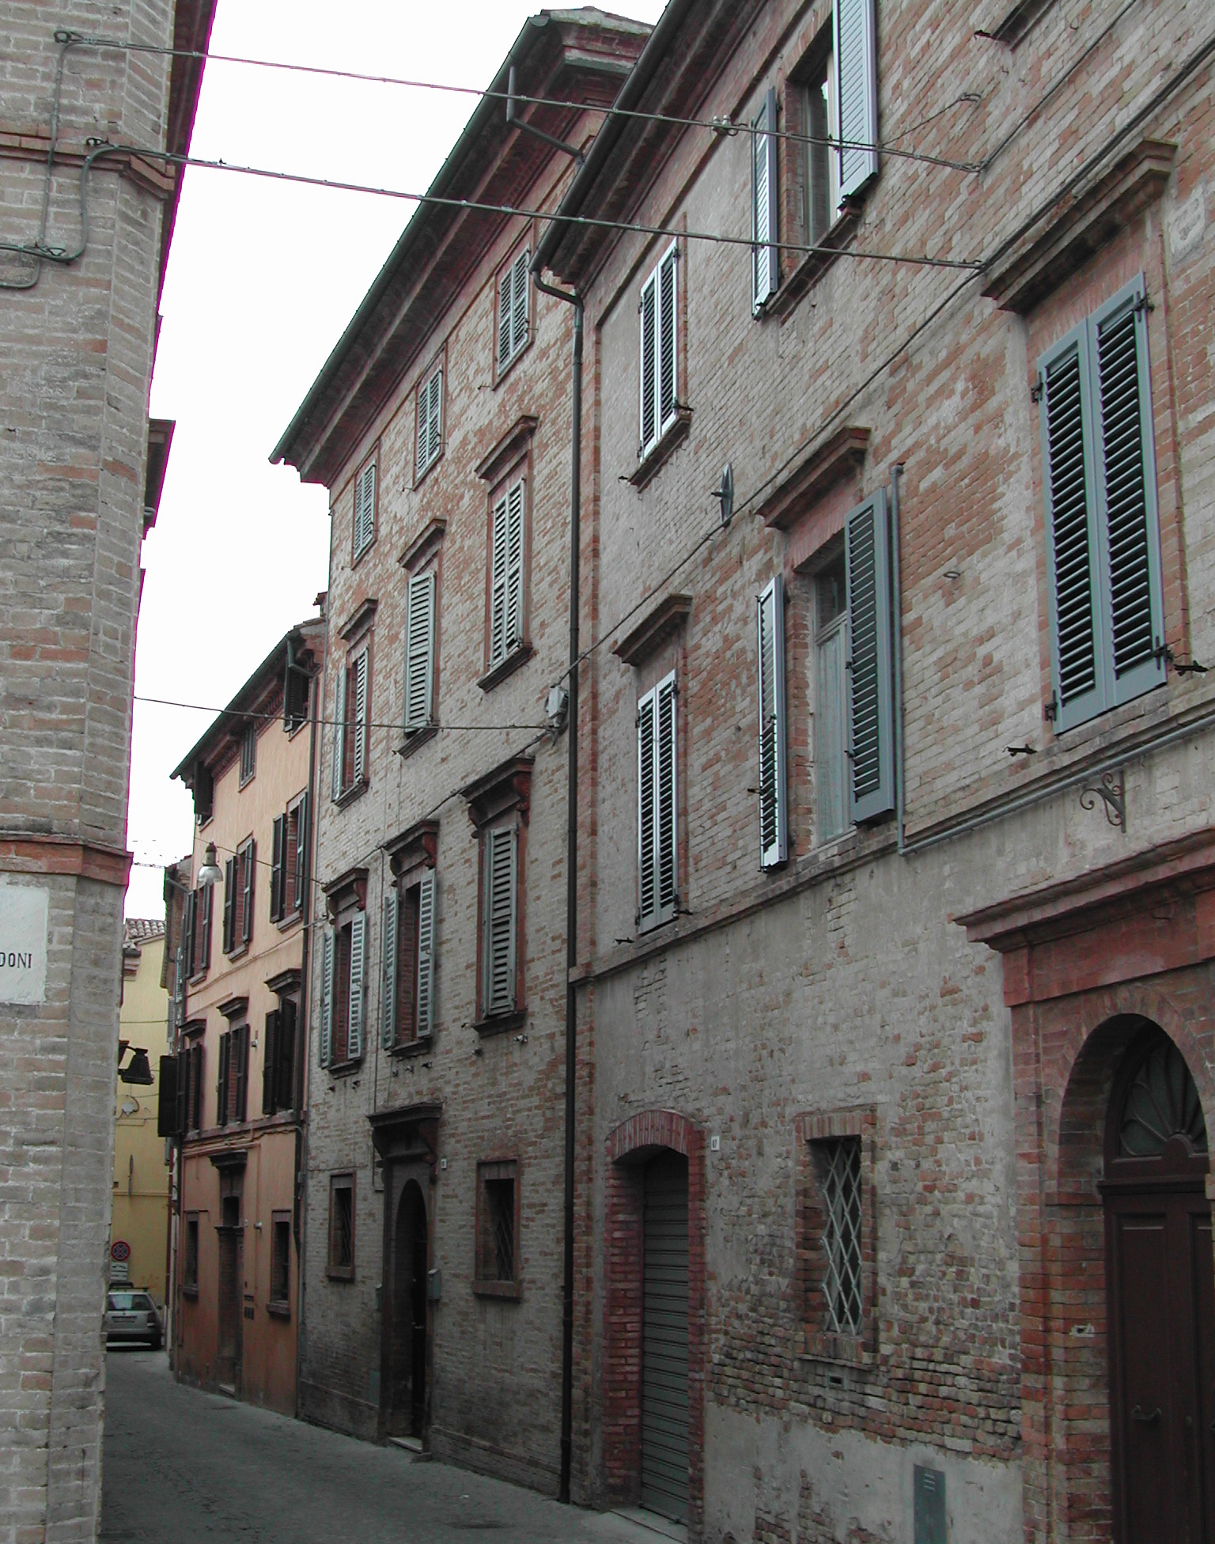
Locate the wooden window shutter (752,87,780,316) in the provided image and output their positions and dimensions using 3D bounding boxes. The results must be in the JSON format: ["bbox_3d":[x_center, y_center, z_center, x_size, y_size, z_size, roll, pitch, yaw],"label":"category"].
[{"bbox_3d":[1.148,-4.142,14.355,0.055,1.610,0.485,3,-13,-9],"label":"wooden window shutter"}]

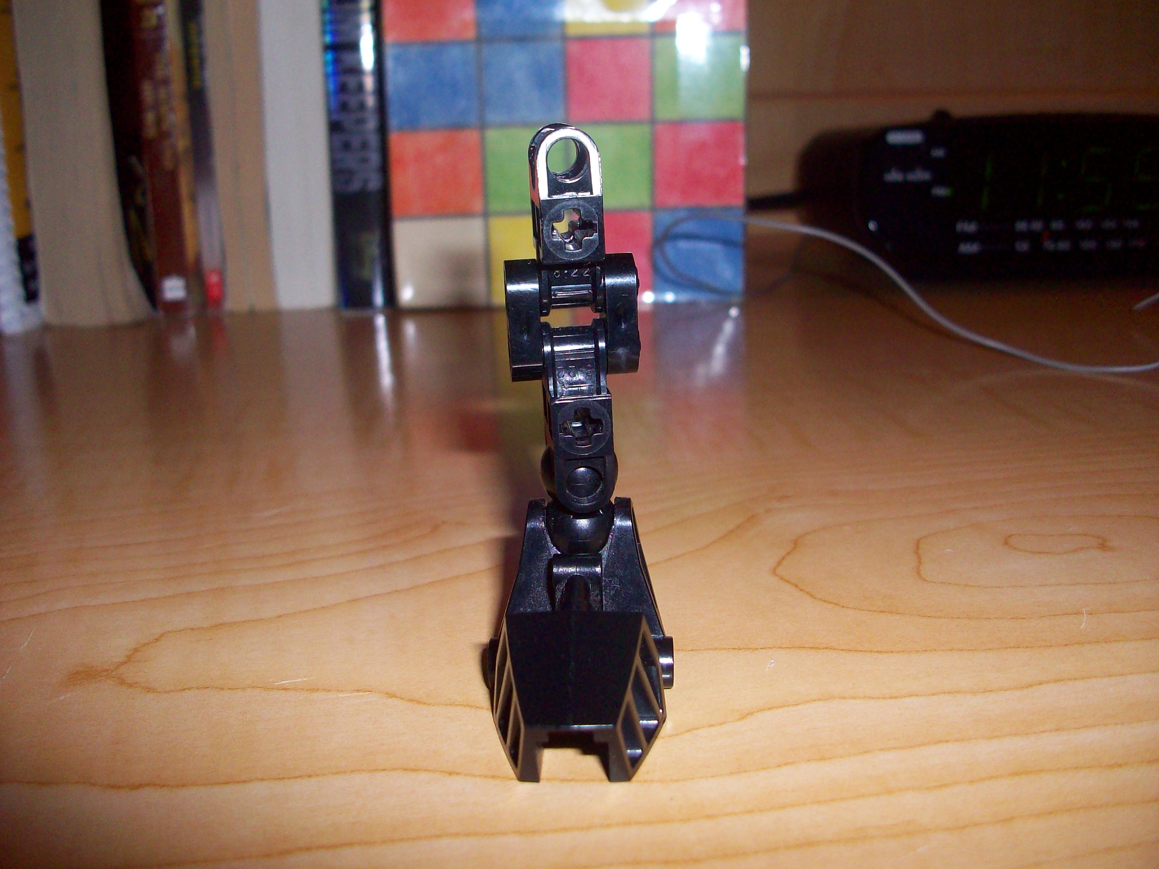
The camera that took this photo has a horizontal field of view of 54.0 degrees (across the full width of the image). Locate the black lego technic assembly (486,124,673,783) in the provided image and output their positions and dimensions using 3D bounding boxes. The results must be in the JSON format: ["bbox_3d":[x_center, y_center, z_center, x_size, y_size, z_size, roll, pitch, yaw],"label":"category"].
[{"bbox_3d":[0.000,-0.001,0.149,0.024,0.075,0.048,-1,15,4],"label":"black lego technic assembly"}]

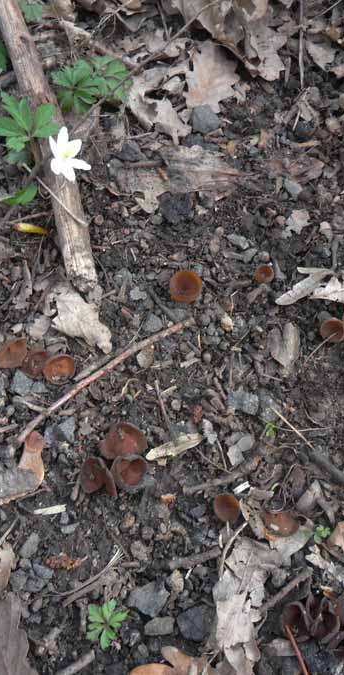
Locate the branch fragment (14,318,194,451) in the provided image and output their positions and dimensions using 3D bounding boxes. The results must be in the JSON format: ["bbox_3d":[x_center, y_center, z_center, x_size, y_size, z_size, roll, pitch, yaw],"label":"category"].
[{"bbox_3d":[-0.043,0.030,0.492,0.152,0.008,0.007,-35,64,-20],"label":"branch fragment"}]

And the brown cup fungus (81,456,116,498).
[{"bbox_3d":[-0.048,0.091,0.461,0.024,0.015,0.024,0,77,0],"label":"brown cup fungus"}]

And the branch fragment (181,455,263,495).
[{"bbox_3d":[0.033,0.091,0.465,0.056,0.007,0.006,-20,59,-13],"label":"branch fragment"}]

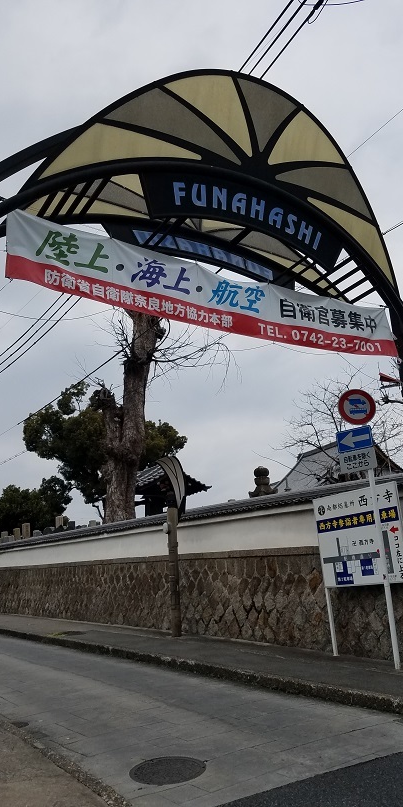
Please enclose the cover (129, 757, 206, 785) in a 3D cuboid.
[{"bbox_3d":[-0.286,3.168,5.195,0.660,0.040,0.660,-3,-15,-2],"label":"cover"}]

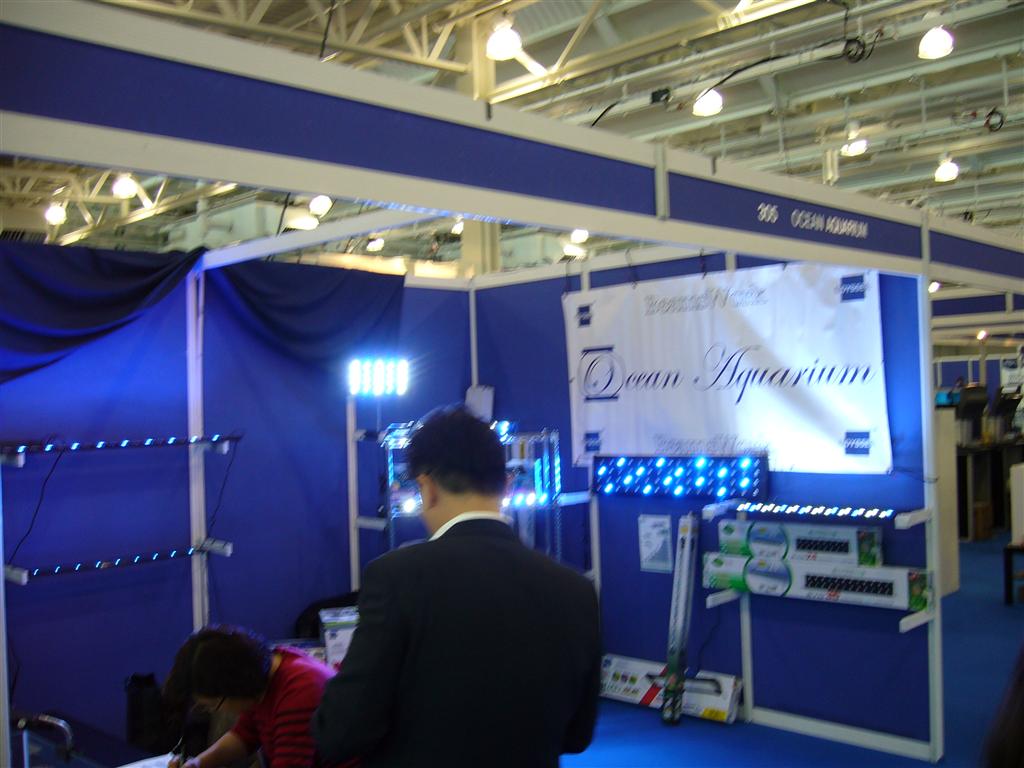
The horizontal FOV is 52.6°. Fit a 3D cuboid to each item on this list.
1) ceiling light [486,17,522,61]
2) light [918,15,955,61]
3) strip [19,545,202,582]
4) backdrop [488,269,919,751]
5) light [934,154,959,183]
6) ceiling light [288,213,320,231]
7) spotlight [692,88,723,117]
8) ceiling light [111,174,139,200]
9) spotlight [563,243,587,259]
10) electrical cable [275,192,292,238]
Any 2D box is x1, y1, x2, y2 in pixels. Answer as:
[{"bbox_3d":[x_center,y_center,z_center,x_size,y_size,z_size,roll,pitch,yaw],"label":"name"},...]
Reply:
[{"bbox_3d":[-0.104,-4.791,14.357,0.480,0.560,0.480,-2,-1,0],"label":"ceiling light"},{"bbox_3d":[6.147,-5.003,14.994,0.480,0.580,0.480,-3,-1,44],"label":"light"},{"bbox_3d":[-1.851,0.834,4.869,0.040,0.035,0.910,-3,-1,44],"label":"strip"},{"bbox_3d":[0.837,0.528,5.738,2.940,2.450,0.050,-3,-1,44],"label":"backdrop"},{"bbox_3d":[10.220,-5.069,24.353,0.500,0.580,0.500,-3,-1,44],"label":"light"},{"bbox_3d":[-5.352,-4.191,26.705,0.550,0.450,0.700,-3,-1,44],"label":"ceiling light"},{"bbox_3d":[3.377,-4.862,17.885,0.480,0.480,0.480,-2,-1,0],"label":"spotlight"},{"bbox_3d":[-8.542,-4.365,22.883,0.500,0.520,0.500,-3,-1,44],"label":"ceiling light"},{"bbox_3d":[2.011,-4.296,33.320,0.550,0.480,0.650,-3,-1,44],"label":"spotlight"},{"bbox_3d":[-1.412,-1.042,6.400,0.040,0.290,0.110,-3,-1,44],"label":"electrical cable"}]

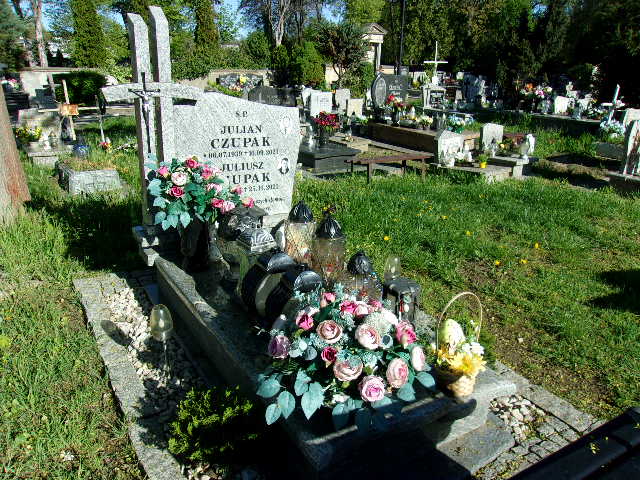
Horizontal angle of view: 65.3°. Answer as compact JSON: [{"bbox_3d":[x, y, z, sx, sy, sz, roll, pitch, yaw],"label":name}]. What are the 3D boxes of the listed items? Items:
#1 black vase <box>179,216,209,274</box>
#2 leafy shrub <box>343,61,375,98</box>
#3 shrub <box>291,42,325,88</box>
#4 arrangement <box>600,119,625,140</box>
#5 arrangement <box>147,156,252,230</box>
[{"bbox_3d":[-0.662,0.017,2.620,0.155,0.300,0.155,-9,21,-30],"label":"black vase"},{"bbox_3d":[1.350,-5.486,17.500,1.150,1.650,1.150,-8,20,-30],"label":"leafy shrub"},{"bbox_3d":[-0.518,-7.172,21.000,1.450,2.500,1.400,1,18,0],"label":"shrub"},{"bbox_3d":[6.185,-2.346,10.600,0.550,0.460,0.500,12,20,30],"label":"arrangement"},{"bbox_3d":[-0.722,-0.276,2.967,0.600,0.400,0.420,-8,20,-30],"label":"arrangement"}]

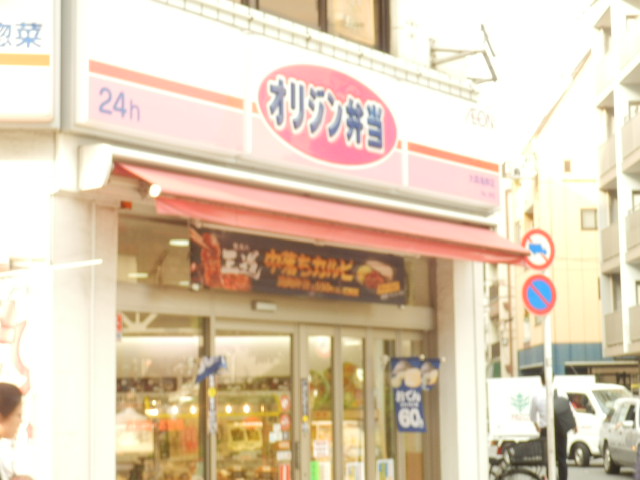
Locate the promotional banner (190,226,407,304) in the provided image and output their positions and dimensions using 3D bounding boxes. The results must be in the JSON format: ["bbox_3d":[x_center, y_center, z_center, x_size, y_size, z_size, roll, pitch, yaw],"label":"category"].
[{"bbox_3d":[-0.088,0.244,13.517,0.050,0.457,3.167,-5,-7,33],"label":"promotional banner"}]

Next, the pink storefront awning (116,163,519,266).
[{"bbox_3d":[0.284,-0.124,13.366,0.395,0.397,5.660,-5,-7,33],"label":"pink storefront awning"}]

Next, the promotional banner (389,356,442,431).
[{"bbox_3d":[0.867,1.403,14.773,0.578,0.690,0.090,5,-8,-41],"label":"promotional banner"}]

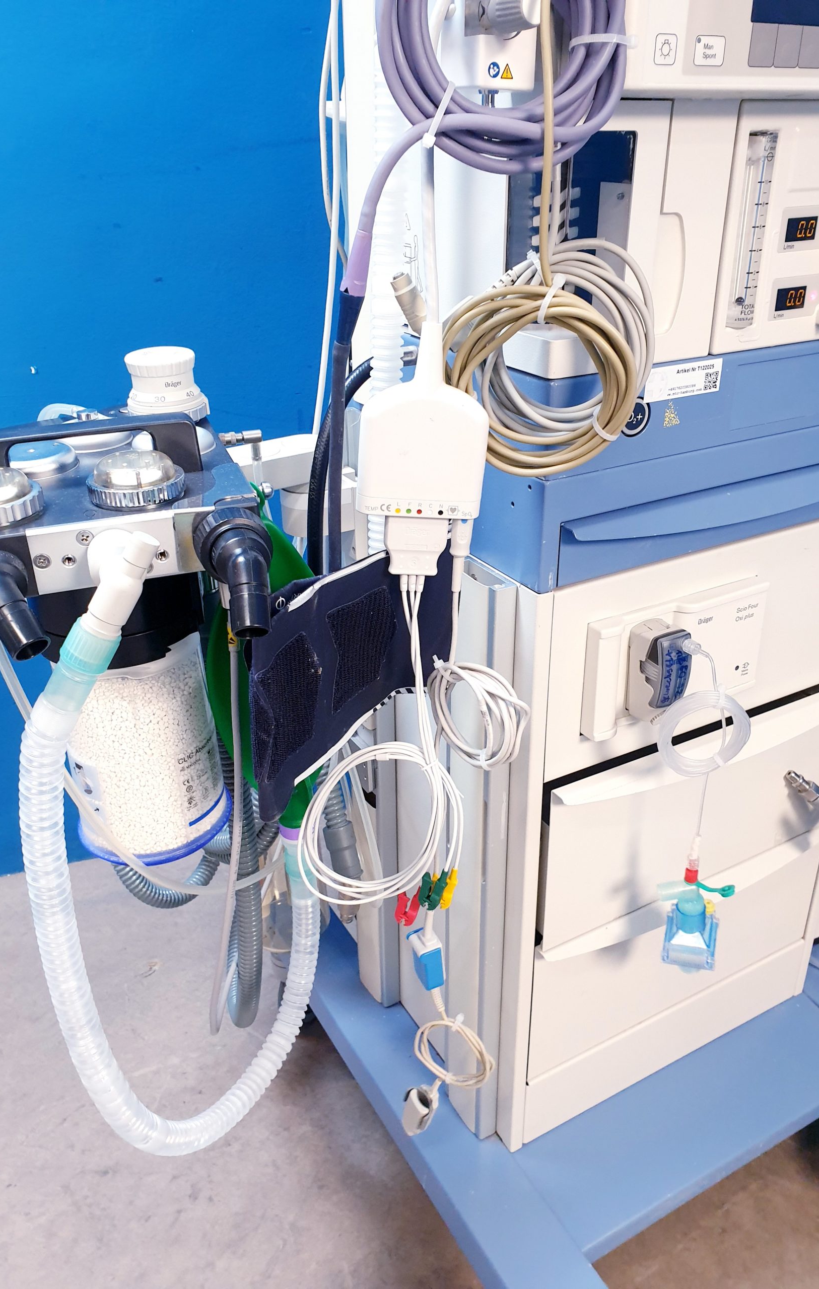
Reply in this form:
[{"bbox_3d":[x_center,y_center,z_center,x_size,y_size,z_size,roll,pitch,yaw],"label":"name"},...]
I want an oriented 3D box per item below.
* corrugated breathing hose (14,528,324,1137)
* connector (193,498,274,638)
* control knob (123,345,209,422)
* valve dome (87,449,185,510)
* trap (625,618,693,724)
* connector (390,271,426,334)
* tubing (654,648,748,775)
[{"bbox_3d":[-0.137,0.157,0.729,0.080,0.566,0.335,8,27,17],"label":"corrugated breathing hose"},{"bbox_3d":[-0.095,-0.039,0.553,0.045,0.067,0.062,-11,28,-20],"label":"connector"},{"bbox_3d":[-0.193,-0.205,0.765,0.060,0.052,0.060,-11,28,-20],"label":"control knob"},{"bbox_3d":[-0.156,-0.096,0.553,0.054,0.023,0.054,-13,28,-22],"label":"valve dome"},{"bbox_3d":[0.194,0.019,0.755,0.037,0.068,0.032,-15,29,-26],"label":"trap"},{"bbox_3d":[0.000,-0.233,0.665,0.015,0.048,0.015,-27,22,-19],"label":"connector"},{"bbox_3d":[0.228,0.054,0.745,0.068,0.102,0.028,-4,26,-6],"label":"tubing"}]

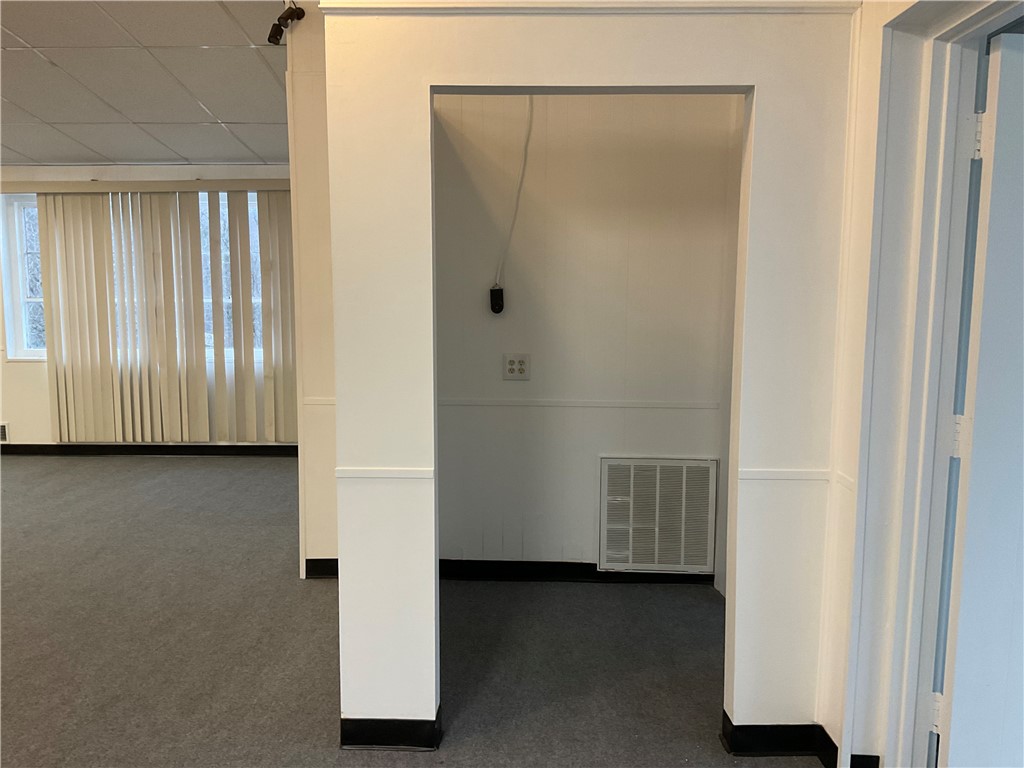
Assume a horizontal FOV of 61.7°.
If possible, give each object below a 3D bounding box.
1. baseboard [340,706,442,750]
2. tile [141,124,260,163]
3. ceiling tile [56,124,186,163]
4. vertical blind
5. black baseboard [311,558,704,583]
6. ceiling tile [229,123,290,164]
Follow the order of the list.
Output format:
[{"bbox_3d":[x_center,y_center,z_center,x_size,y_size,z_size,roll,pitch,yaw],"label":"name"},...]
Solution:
[{"bbox_3d":[-0.385,1.095,2.747,0.310,0.105,0.125,0,7,1],"label":"baseboard"},{"bbox_3d":[-2.294,-1.810,6.425,0.580,0.030,0.960,0,-2,1],"label":"tile"},{"bbox_3d":[-2.904,-1.807,6.436,0.580,0.030,0.960,0,-2,1],"label":"ceiling tile"},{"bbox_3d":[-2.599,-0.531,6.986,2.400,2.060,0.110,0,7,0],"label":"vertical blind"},{"bbox_3d":[-0.018,0.924,4.210,2.010,0.100,0.020,0,7,2],"label":"black baseboard"},{"bbox_3d":[-1.684,-1.813,6.414,0.580,0.030,0.960,0,-2,1],"label":"ceiling tile"}]

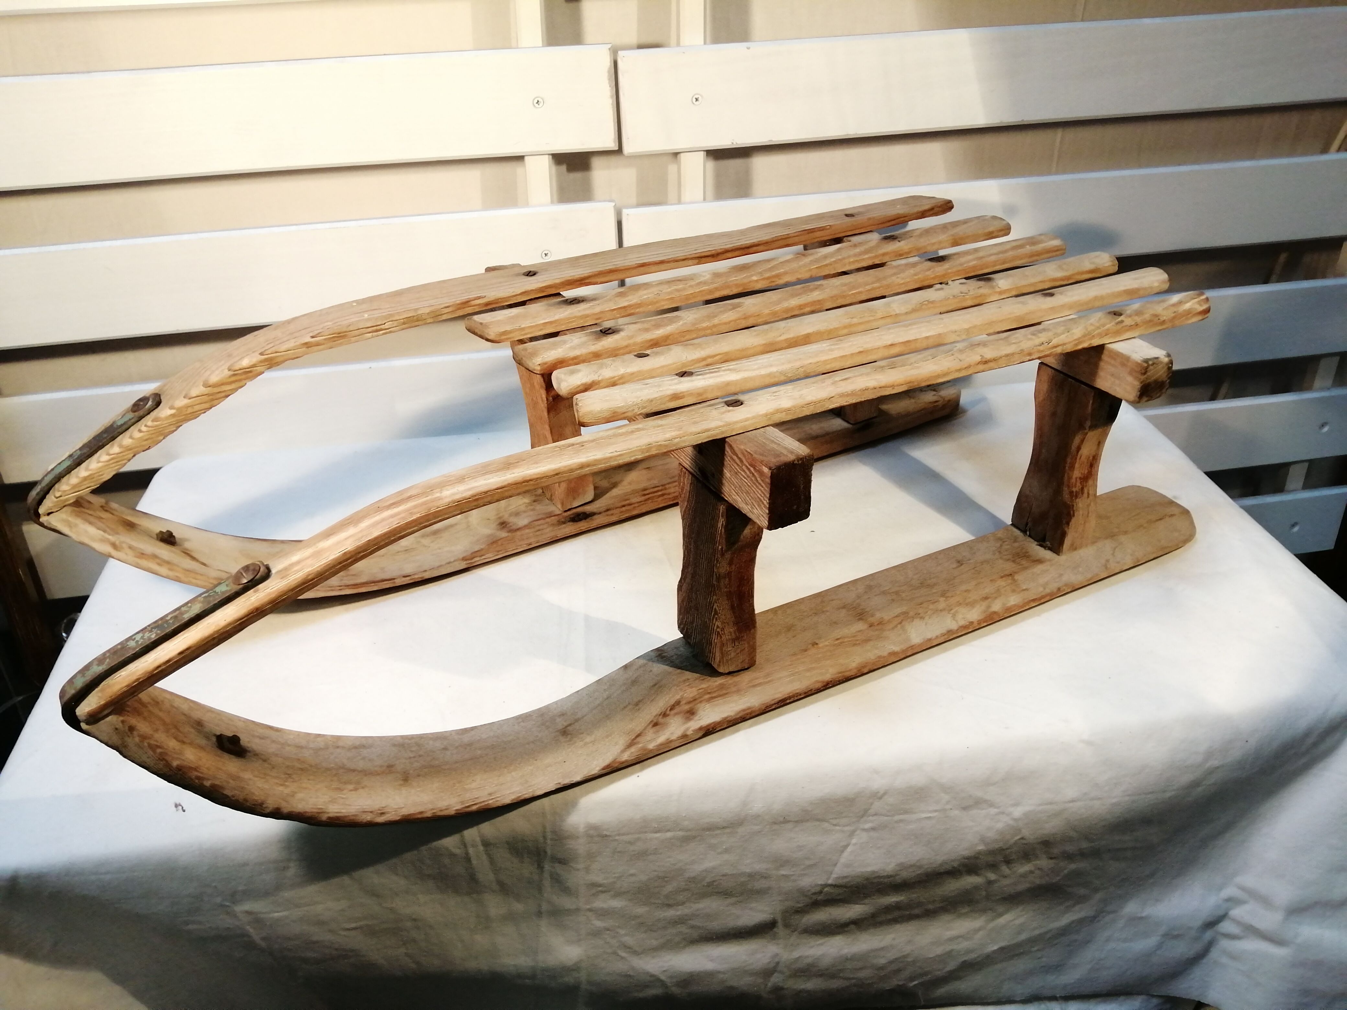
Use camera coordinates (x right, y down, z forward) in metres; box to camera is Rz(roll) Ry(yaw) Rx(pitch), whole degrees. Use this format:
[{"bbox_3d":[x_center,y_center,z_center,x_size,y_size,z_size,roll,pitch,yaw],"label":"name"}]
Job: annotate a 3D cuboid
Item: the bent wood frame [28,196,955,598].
[{"bbox_3d":[-0.065,-0.100,0.874,0.857,0.234,0.094,-17,36,-28],"label":"bent wood frame"}]

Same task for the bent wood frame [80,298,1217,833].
[{"bbox_3d":[0.079,0.021,0.680,0.857,0.234,0.094,-17,36,-28],"label":"bent wood frame"}]

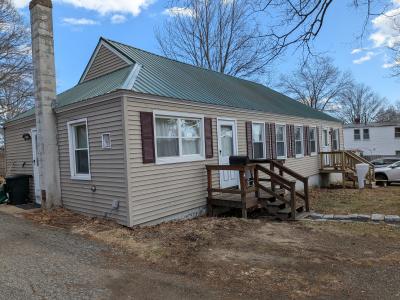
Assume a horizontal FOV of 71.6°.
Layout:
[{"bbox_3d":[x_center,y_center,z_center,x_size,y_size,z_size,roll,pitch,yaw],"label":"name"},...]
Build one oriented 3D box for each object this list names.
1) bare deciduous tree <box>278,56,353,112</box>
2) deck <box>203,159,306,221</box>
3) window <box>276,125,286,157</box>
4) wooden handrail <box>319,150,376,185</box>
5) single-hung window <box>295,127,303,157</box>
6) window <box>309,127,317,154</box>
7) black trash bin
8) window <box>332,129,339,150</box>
[{"bbox_3d":[17.000,-5.982,40.049,10.600,15.026,10.000,-3,0,0],"label":"bare deciduous tree"},{"bbox_3d":[1.767,1.058,7.739,2.200,1.440,2.380,-2,1,42],"label":"deck"},{"bbox_3d":[3.282,-0.329,11.074,0.120,1.373,0.861,-2,1,42],"label":"window"},{"bbox_3d":[7.442,0.921,13.885,2.300,1.760,1.550,-2,1,42],"label":"wooden handrail"},{"bbox_3d":[4.456,-0.364,12.361,0.120,1.413,0.867,-2,1,42],"label":"single-hung window"},{"bbox_3d":[5.589,-0.423,13.604,0.120,1.413,0.838,-2,1,42],"label":"window"},{"bbox_3d":[-6.437,1.390,9.830,0.590,1.010,0.680,-2,1,42],"label":"black trash bin"},{"bbox_3d":[7.949,-0.576,16.195,0.120,1.239,0.872,-2,1,42],"label":"window"}]

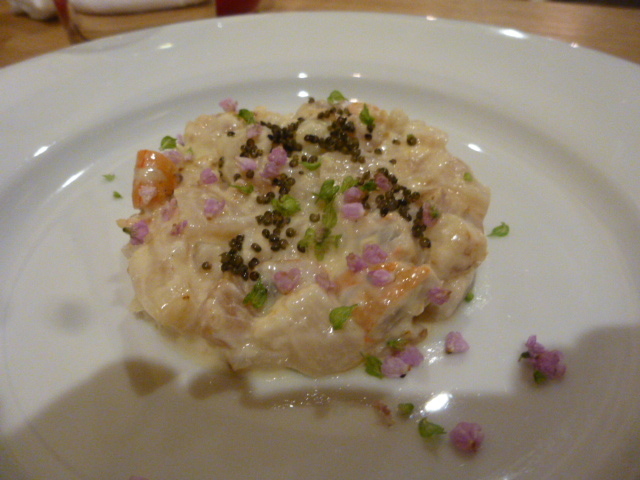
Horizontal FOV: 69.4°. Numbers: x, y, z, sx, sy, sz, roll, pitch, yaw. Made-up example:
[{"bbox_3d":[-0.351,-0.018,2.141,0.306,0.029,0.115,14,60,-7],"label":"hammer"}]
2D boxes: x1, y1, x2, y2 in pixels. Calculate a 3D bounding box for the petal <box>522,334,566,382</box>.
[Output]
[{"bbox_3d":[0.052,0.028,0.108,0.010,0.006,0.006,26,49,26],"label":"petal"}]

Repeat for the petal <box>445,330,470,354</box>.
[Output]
[{"bbox_3d":[0.038,0.028,0.127,0.007,0.004,0.005,0,43,0],"label":"petal"}]

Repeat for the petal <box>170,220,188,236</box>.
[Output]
[{"bbox_3d":[-0.043,-0.003,0.140,0.005,0.002,0.005,0,43,0],"label":"petal"}]

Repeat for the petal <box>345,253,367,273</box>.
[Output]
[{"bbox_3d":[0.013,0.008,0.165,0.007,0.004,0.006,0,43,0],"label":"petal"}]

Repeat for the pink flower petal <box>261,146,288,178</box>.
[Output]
[{"bbox_3d":[-0.013,-0.023,0.134,0.006,0.004,0.009,17,45,18],"label":"pink flower petal"}]

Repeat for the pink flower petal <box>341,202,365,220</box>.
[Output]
[{"bbox_3d":[0.009,-0.007,0.119,0.006,0.003,0.004,3,43,4],"label":"pink flower petal"}]

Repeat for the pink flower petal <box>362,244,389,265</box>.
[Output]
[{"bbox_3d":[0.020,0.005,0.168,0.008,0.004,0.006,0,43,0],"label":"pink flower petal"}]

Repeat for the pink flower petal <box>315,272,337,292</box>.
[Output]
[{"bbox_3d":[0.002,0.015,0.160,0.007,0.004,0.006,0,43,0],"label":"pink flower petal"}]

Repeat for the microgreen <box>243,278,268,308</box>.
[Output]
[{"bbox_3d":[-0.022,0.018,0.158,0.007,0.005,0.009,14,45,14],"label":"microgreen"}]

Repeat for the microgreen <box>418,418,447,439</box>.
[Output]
[{"bbox_3d":[0.024,0.040,0.099,0.006,0.003,0.004,19,46,20],"label":"microgreen"}]

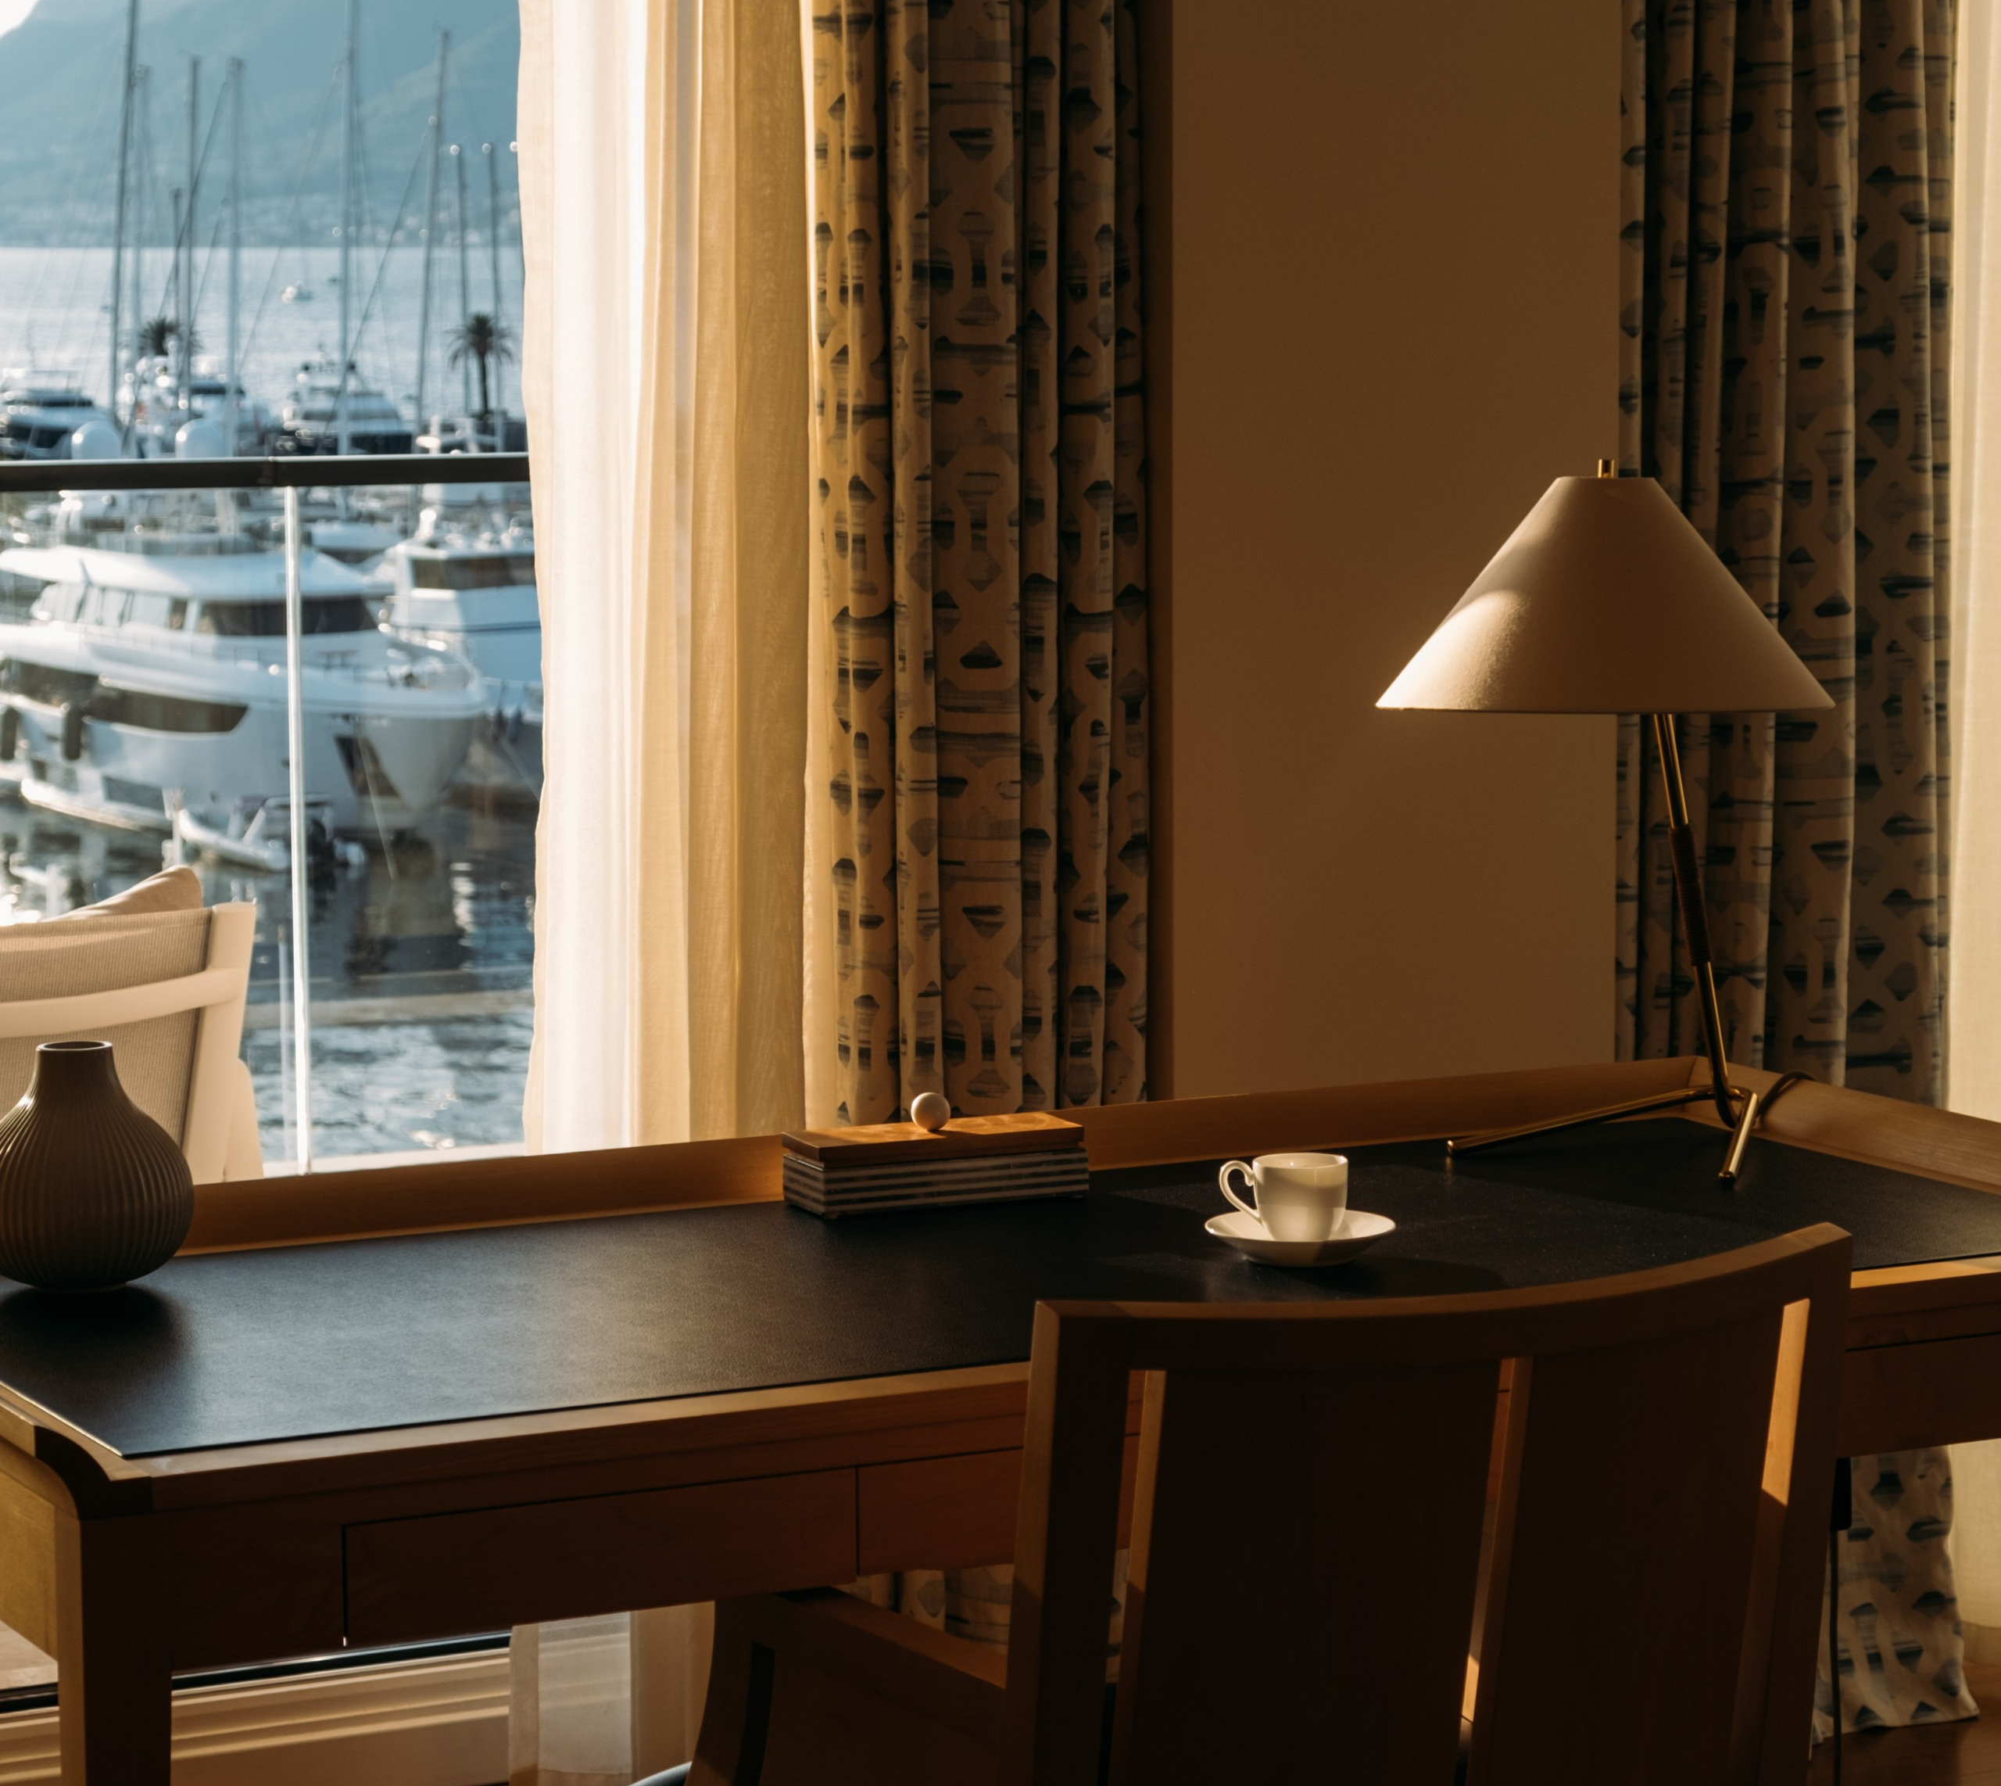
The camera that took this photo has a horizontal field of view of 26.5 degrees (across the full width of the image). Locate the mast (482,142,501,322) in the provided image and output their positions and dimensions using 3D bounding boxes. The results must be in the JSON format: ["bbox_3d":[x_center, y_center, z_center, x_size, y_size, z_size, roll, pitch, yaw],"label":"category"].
[{"bbox_3d":[-29.422,-35.651,247.467,0.300,15.673,0.300,-1,9,0],"label":"mast"}]

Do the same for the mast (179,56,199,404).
[{"bbox_3d":[-37.614,-29.932,197.751,0.300,17.378,0.300,3,9,0],"label":"mast"}]

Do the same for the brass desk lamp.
[{"bbox_3d":[0.495,-0.057,3.314,0.346,0.561,0.466,6,11,33],"label":"brass desk lamp"}]

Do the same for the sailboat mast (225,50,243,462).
[{"bbox_3d":[-31.266,-24.532,173.293,0.300,18.570,0.300,3,9,0],"label":"sailboat mast"}]

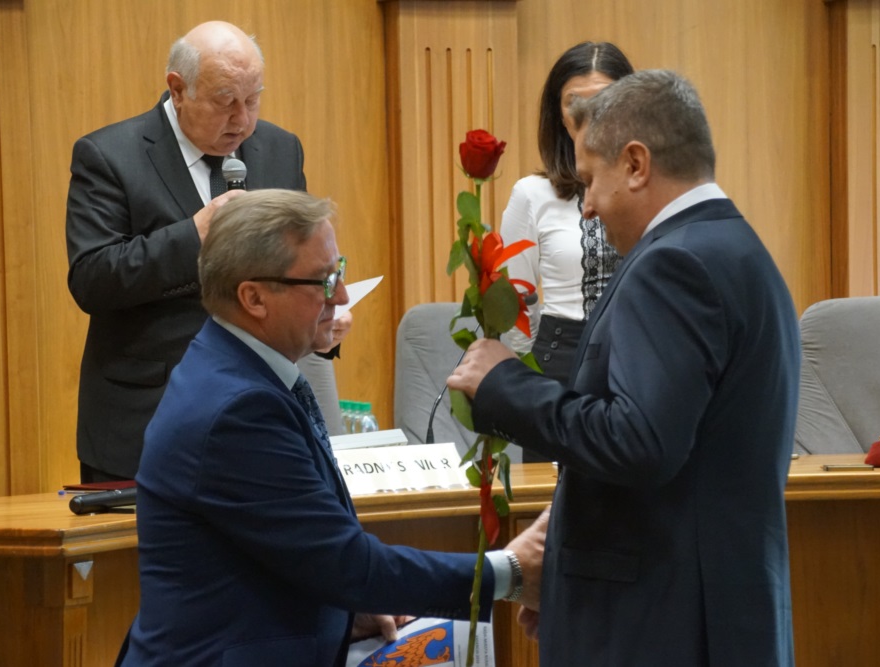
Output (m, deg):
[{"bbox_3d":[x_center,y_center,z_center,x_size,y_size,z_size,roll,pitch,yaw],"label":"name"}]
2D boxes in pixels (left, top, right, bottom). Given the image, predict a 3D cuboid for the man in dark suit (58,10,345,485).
[{"bbox_3d":[-0.467,0.196,6.874,0.530,1.677,0.420,-3,4,-30],"label":"man in dark suit"}]

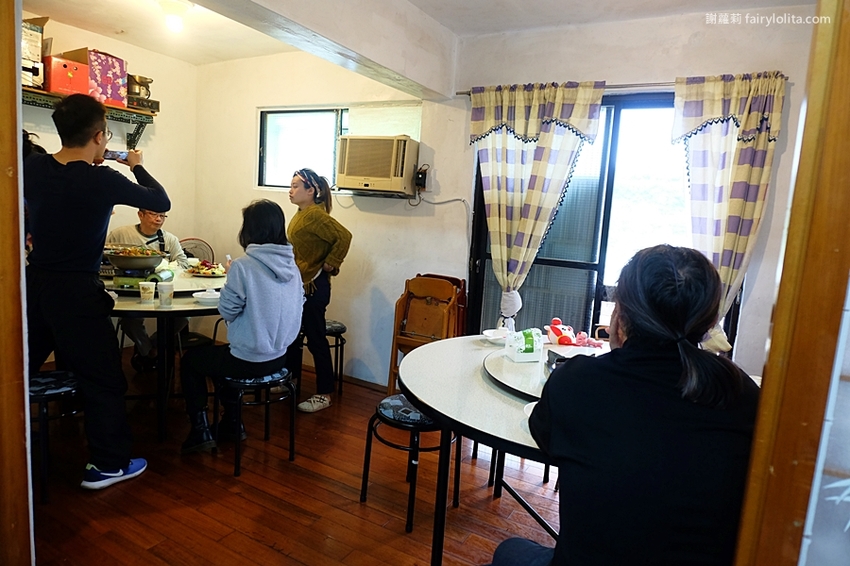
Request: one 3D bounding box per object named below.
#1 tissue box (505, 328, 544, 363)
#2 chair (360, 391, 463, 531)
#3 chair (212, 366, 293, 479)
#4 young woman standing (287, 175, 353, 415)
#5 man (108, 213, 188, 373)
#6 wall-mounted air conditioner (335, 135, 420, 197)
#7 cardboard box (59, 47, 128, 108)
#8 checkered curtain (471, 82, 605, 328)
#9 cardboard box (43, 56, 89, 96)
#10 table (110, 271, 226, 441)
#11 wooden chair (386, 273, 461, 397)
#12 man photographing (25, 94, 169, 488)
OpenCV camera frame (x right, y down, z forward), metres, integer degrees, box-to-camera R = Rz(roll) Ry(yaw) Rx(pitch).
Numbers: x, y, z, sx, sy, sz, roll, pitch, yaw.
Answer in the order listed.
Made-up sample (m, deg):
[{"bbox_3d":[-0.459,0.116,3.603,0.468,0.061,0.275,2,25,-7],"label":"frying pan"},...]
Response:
[{"bbox_3d":[0.379,0.240,2.093,0.110,0.115,0.090,2,8,-14],"label":"tissue box"},{"bbox_3d":[-0.056,0.792,2.469,0.360,0.464,0.360,-3,11,-45],"label":"chair"},{"bbox_3d":[-0.887,0.686,2.832,0.360,0.464,0.360,-3,10,-42],"label":"chair"},{"bbox_3d":[-0.744,0.041,3.596,0.430,1.560,0.460,2,8,-16],"label":"young woman standing"},{"bbox_3d":[-2.046,0.074,4.043,0.560,1.200,0.650,0,9,-30],"label":"man"},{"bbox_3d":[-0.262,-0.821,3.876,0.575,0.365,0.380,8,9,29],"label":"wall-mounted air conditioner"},{"bbox_3d":[-2.273,-1.404,3.754,0.280,0.335,0.255,8,9,29],"label":"cardboard box"},{"bbox_3d":[0.599,-0.429,3.235,0.800,1.470,0.140,8,9,29],"label":"checkered curtain"},{"bbox_3d":[-2.378,-1.333,3.543,0.240,0.201,0.218,8,9,29],"label":"cardboard box"},{"bbox_3d":[-1.605,0.403,3.428,1.480,0.770,1.480,4,7,-1],"label":"table"},{"bbox_3d":[-0.004,0.428,3.428,0.420,0.940,0.250,8,9,29],"label":"wooden chair"},{"bbox_3d":[-1.527,0.031,2.564,0.640,1.740,0.540,7,8,22],"label":"man photographing"}]

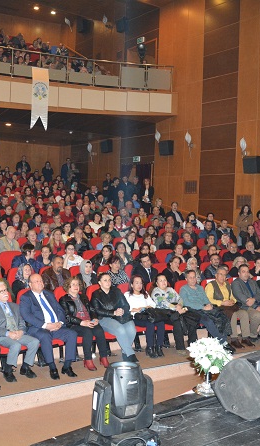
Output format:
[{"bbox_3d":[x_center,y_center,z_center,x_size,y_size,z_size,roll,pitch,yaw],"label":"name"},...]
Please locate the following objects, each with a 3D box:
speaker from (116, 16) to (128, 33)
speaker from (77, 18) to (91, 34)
[{"bbox_3d":[-0.247,-6.517,16.529,0.260,0.450,0.400,-1,3,-40],"label":"speaker"},{"bbox_3d":[-1.628,-7.110,18.172,0.260,0.450,0.400,-1,3,-40],"label":"speaker"}]

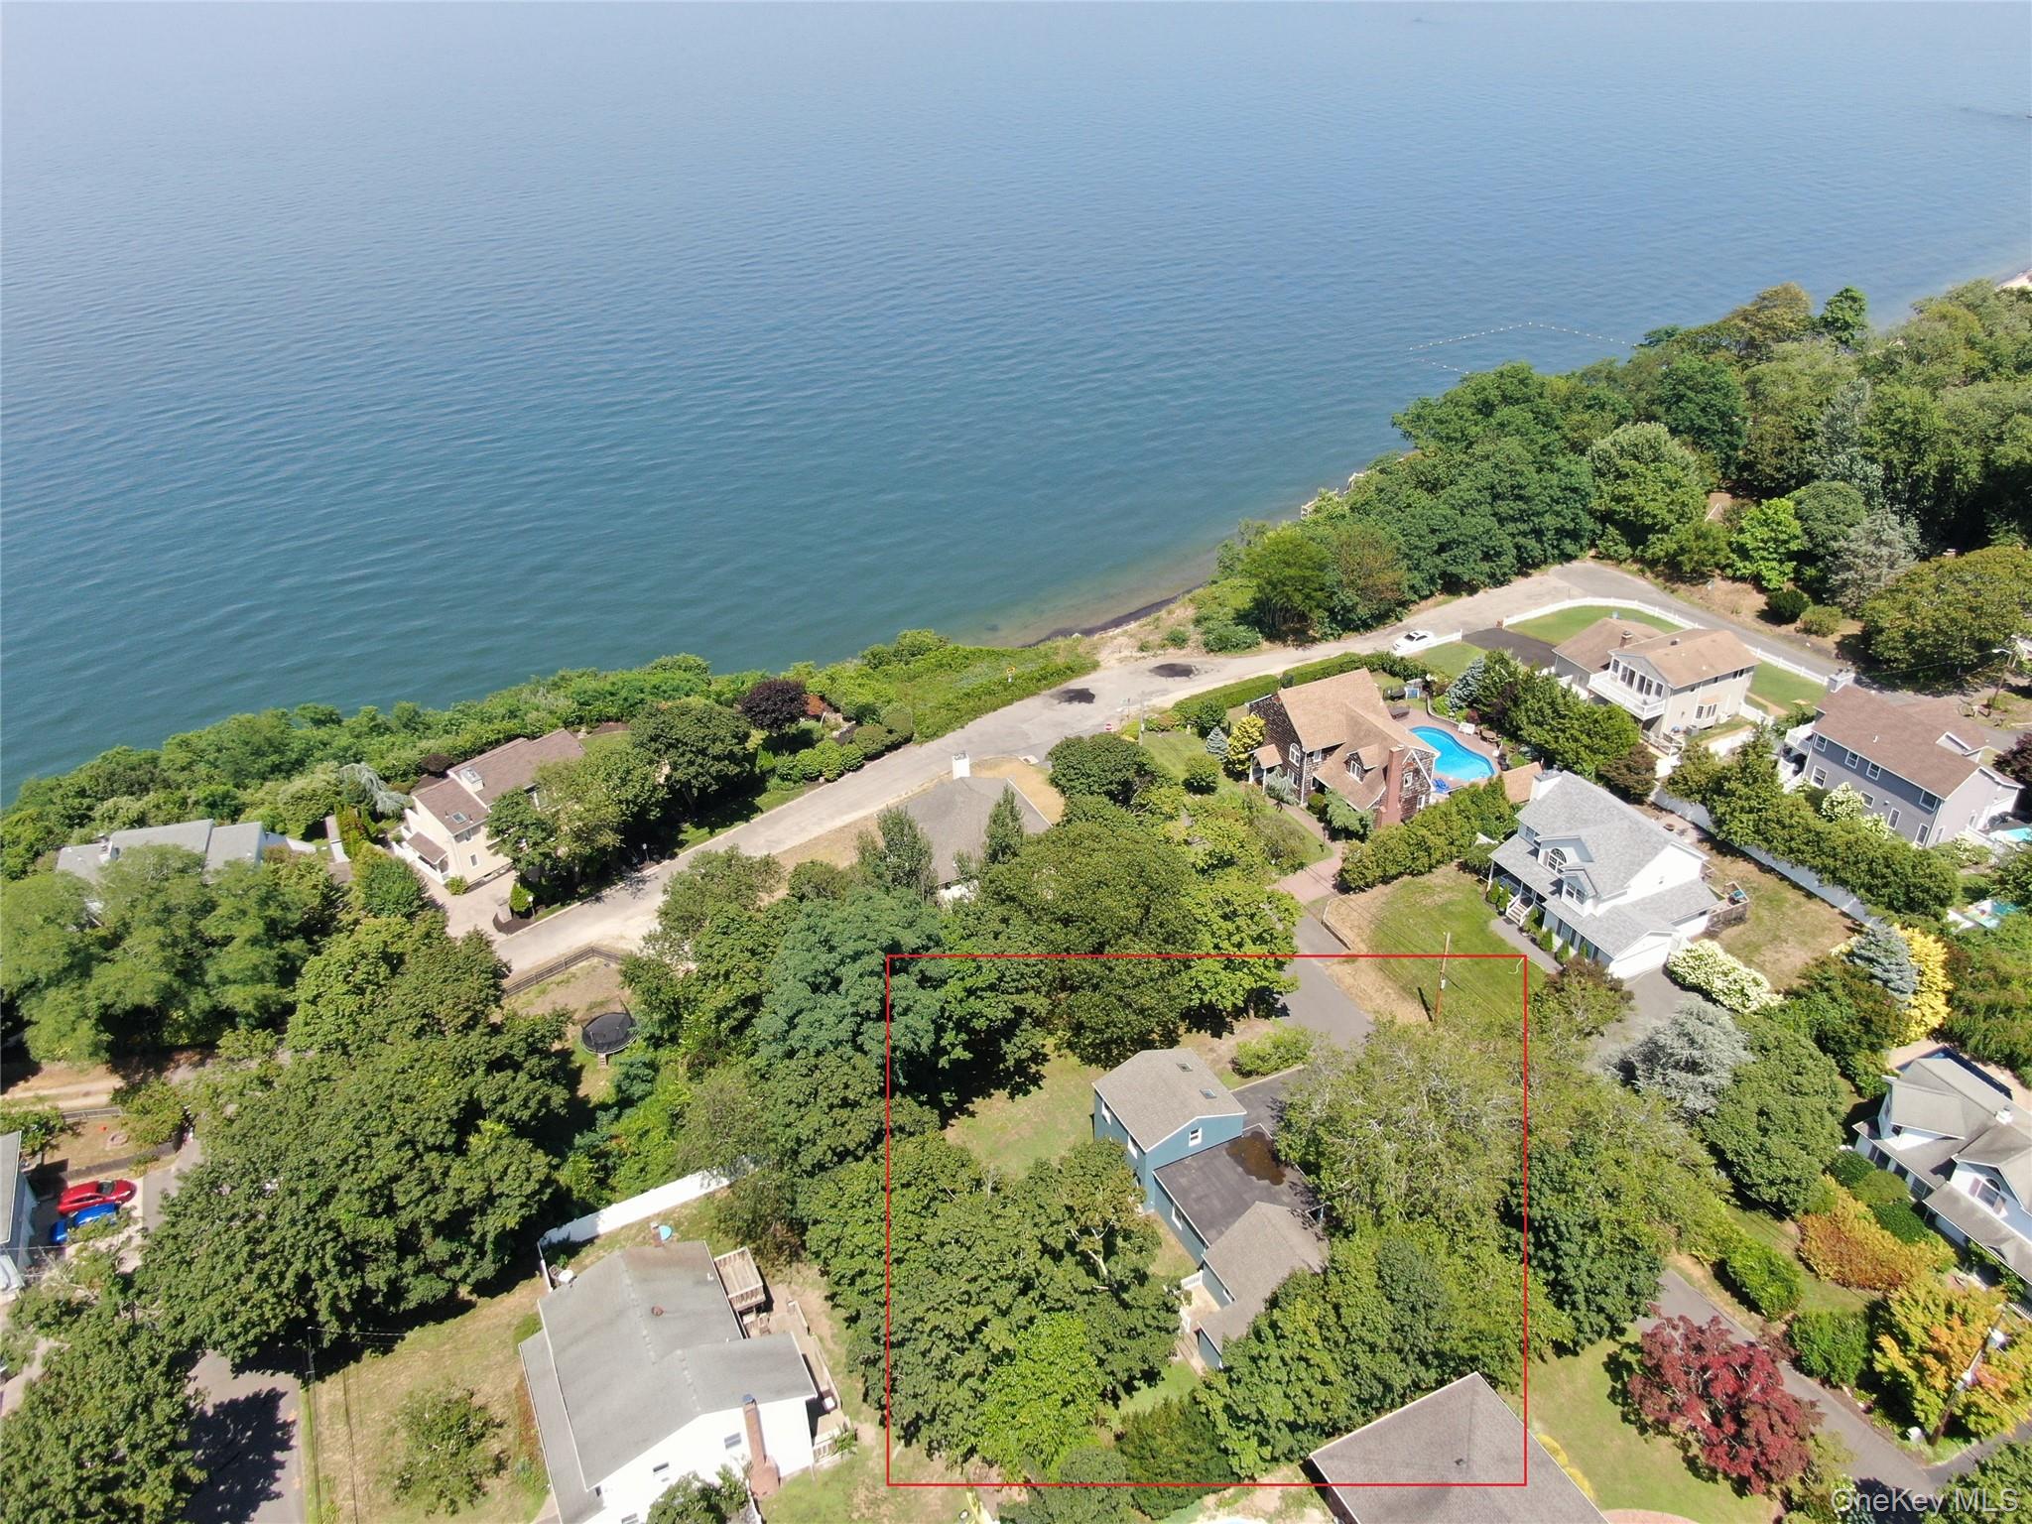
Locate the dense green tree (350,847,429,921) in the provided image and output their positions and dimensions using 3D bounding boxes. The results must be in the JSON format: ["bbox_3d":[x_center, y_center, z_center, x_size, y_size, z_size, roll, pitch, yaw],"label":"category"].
[{"bbox_3d":[-52.190,10.470,123.080,5.900,6.400,5.900,-1,30,0],"label":"dense green tree"}]

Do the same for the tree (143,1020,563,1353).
[{"bbox_3d":[-40.190,26.360,91.680,23.500,12.000,22.000,-1,30,0],"label":"tree"}]

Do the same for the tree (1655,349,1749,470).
[{"bbox_3d":[93.160,-47.350,200.160,11.810,16.890,11.810,-1,32,1],"label":"tree"}]

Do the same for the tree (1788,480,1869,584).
[{"bbox_3d":[90.500,-25.200,164.200,8.200,12.200,8.200,-1,31,0],"label":"tree"}]

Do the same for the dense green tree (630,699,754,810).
[{"bbox_3d":[-29.220,0.030,133.050,10.950,11.160,10.950,-1,32,1],"label":"dense green tree"}]

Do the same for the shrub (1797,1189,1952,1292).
[{"bbox_3d":[52.470,29.770,90.570,7.500,2.300,4.600,27,41,37],"label":"shrub"}]

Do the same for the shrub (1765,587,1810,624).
[{"bbox_3d":[84.207,-16.980,160.166,4.600,3.600,4.600,-1,31,0],"label":"shrub"}]

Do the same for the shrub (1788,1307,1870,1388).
[{"bbox_3d":[45.490,32.400,81.700,3.800,3.200,4.200,25,39,38],"label":"shrub"}]

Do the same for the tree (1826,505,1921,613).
[{"bbox_3d":[92.952,-21.755,158.973,9.000,11.800,9.000,-1,31,0],"label":"tree"}]

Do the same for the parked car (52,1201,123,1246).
[{"bbox_3d":[-59.636,29.497,94.250,4.300,1.550,1.800,-16,34,-23],"label":"parked car"}]

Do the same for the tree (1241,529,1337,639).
[{"bbox_3d":[29.720,-19.280,160.820,9.800,12.200,9.800,-1,30,0],"label":"tree"}]

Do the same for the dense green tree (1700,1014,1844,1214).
[{"bbox_3d":[48.060,22.450,92.420,7.300,9.500,9.800,6,31,12],"label":"dense green tree"}]

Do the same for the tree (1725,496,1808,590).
[{"bbox_3d":[84.122,-24.417,164.751,8.300,10.600,8.300,-1,31,0],"label":"tree"}]

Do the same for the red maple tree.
[{"bbox_3d":[37.460,34.410,78.270,9.370,7.870,9.370,-1,32,1],"label":"red maple tree"}]

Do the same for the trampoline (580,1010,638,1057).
[{"bbox_3d":[-30.325,20.335,109.290,4.400,1.000,4.400,-1,31,0],"label":"trampoline"}]

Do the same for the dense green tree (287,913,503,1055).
[{"bbox_3d":[-44.921,17.017,105.931,14.500,10.500,12.500,-1,31,0],"label":"dense green tree"}]

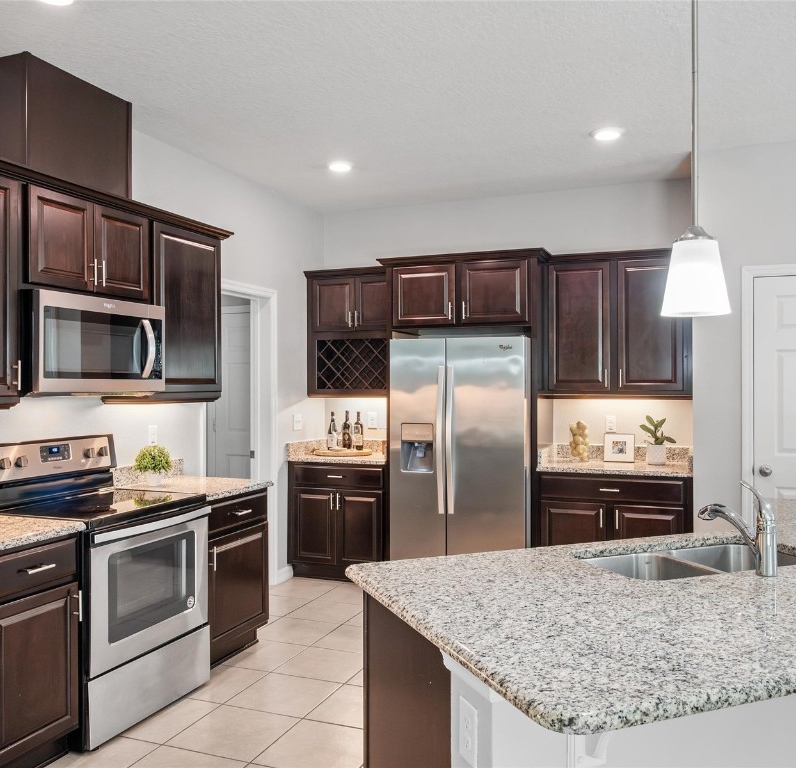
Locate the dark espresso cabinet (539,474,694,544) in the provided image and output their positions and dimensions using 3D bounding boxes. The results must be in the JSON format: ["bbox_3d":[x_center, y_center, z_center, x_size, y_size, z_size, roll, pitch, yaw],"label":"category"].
[{"bbox_3d":[1.458,1.004,5.111,0.940,0.874,0.610,0,0,21],"label":"dark espresso cabinet"}]

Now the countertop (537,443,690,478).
[{"bbox_3d":[1.453,0.499,5.102,0.948,0.139,0.630,0,0,21],"label":"countertop"}]

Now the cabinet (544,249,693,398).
[{"bbox_3d":[1.494,-0.394,5.222,0.950,0.960,0.365,0,0,21],"label":"cabinet"}]

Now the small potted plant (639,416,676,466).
[{"bbox_3d":[1.745,0.369,5.167,0.245,0.327,0.225,0,0,21],"label":"small potted plant"}]

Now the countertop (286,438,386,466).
[{"bbox_3d":[-0.345,0.512,5.833,0.805,0.127,0.645,0,0,22],"label":"countertop"}]

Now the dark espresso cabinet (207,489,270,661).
[{"bbox_3d":[-1.122,1.002,4.117,0.650,0.876,0.595,0,0,22],"label":"dark espresso cabinet"}]

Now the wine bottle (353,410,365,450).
[{"bbox_3d":[-0.305,0.367,5.988,0.076,0.300,0.076,0,0,22],"label":"wine bottle"}]

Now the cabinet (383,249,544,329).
[{"bbox_3d":[0.527,-0.620,5.471,1.120,0.480,0.675,0,0,22],"label":"cabinet"}]

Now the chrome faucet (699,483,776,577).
[{"bbox_3d":[1.004,0.410,2.268,0.062,0.252,0.262,0,0,-23],"label":"chrome faucet"}]

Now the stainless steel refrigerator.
[{"bbox_3d":[0.503,0.569,5.300,0.905,1.750,0.855,0,0,21],"label":"stainless steel refrigerator"}]

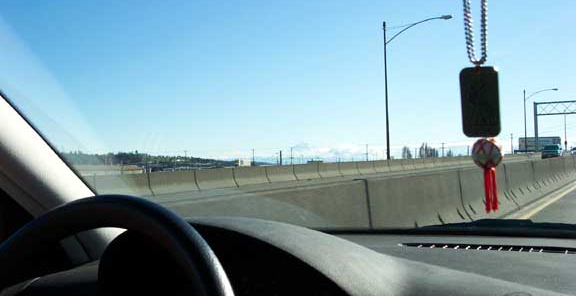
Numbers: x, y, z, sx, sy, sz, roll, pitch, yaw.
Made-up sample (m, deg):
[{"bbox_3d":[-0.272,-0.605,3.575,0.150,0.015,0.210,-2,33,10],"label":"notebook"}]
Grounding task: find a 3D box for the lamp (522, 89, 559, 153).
[{"bbox_3d":[43.293,-4.266,103.759,5.700,11.070,0.350,-2,-1,31],"label":"lamp"}]

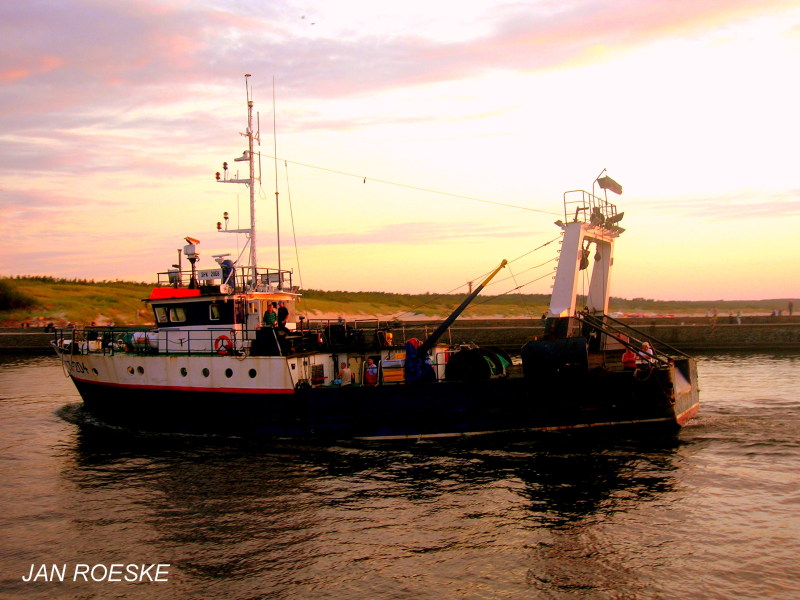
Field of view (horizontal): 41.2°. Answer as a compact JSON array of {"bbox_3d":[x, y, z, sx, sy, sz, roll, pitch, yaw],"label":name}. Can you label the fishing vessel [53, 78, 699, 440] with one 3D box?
[{"bbox_3d":[-2.681,-2.176,41.455,26.770,13.820,7.100,-2,-1,21],"label":"fishing vessel"}]

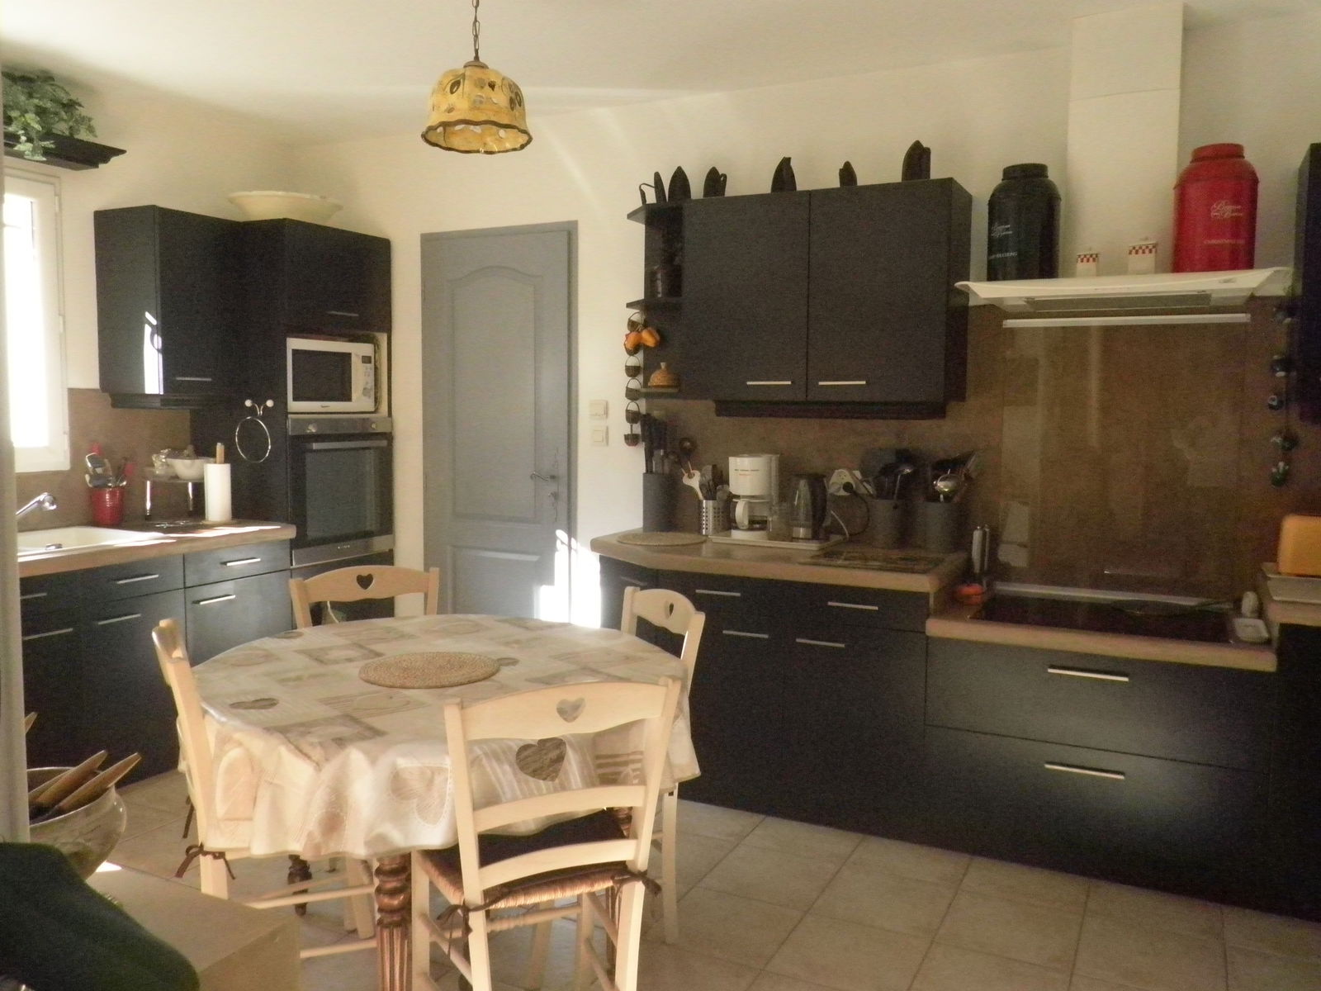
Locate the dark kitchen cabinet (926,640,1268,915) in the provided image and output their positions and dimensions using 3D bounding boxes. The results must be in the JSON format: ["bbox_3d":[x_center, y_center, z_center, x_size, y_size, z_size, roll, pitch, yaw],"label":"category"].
[{"bbox_3d":[1.327,0.737,3.167,0.890,0.635,0.600,3,5,26],"label":"dark kitchen cabinet"}]

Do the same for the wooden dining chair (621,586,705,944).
[{"bbox_3d":[-0.177,0.679,2.671,0.450,0.850,0.440,-2,5,-26],"label":"wooden dining chair"}]

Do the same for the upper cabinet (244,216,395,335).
[{"bbox_3d":[-1.568,-0.912,4.410,0.560,0.405,0.605,3,6,26],"label":"upper cabinet"}]

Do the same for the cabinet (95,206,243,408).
[{"bbox_3d":[-1.940,-0.728,4.094,0.343,0.740,0.397,3,5,26],"label":"cabinet"}]

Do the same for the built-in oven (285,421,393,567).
[{"bbox_3d":[-1.599,-0.046,4.534,0.550,0.606,0.602,3,5,26],"label":"built-in oven"}]

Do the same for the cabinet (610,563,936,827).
[{"bbox_3d":[0.457,0.619,3.585,1.032,0.755,0.600,3,5,26],"label":"cabinet"}]

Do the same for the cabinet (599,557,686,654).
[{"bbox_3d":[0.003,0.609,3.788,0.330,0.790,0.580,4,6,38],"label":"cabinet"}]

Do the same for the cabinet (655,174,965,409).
[{"bbox_3d":[0.517,-0.663,3.620,1.037,0.731,0.309,3,5,26],"label":"cabinet"}]

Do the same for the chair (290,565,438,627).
[{"bbox_3d":[-0.766,0.651,2.950,0.440,0.850,0.450,-3,6,-34],"label":"chair"}]

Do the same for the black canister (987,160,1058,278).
[{"bbox_3d":[1.152,-0.858,3.273,0.210,0.360,0.210,-3,6,-34],"label":"black canister"}]

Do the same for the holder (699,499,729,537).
[{"bbox_3d":[0.203,0.086,3.910,0.106,0.123,0.106,1,5,0],"label":"holder"}]

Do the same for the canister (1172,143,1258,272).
[{"bbox_3d":[1.625,-0.843,3.013,0.215,0.375,0.215,2,5,12],"label":"canister"}]

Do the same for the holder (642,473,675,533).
[{"bbox_3d":[-0.006,0.028,3.984,0.122,0.220,0.122,1,5,0],"label":"holder"}]

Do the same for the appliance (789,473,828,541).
[{"bbox_3d":[0.533,0.035,3.700,0.150,0.250,0.200,0,5,-6],"label":"appliance"}]

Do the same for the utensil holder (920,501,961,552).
[{"bbox_3d":[0.954,0.106,3.510,0.130,0.166,0.130,3,6,26],"label":"utensil holder"}]

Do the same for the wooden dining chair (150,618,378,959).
[{"bbox_3d":[-0.865,0.704,2.334,0.460,0.845,0.430,-2,6,-28],"label":"wooden dining chair"}]

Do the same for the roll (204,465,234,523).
[{"bbox_3d":[-1.852,-0.019,4.307,0.120,0.238,0.120,1,5,0],"label":"roll"}]

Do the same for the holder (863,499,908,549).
[{"bbox_3d":[0.802,0.098,3.653,0.148,0.175,0.148,3,5,26],"label":"holder"}]

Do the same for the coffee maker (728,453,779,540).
[{"bbox_3d":[0.323,-0.010,3.793,0.165,0.315,0.220,3,6,26],"label":"coffee maker"}]

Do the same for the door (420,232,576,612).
[{"bbox_3d":[-0.706,-0.093,4.441,0.775,2.060,0.070,3,6,26],"label":"door"}]

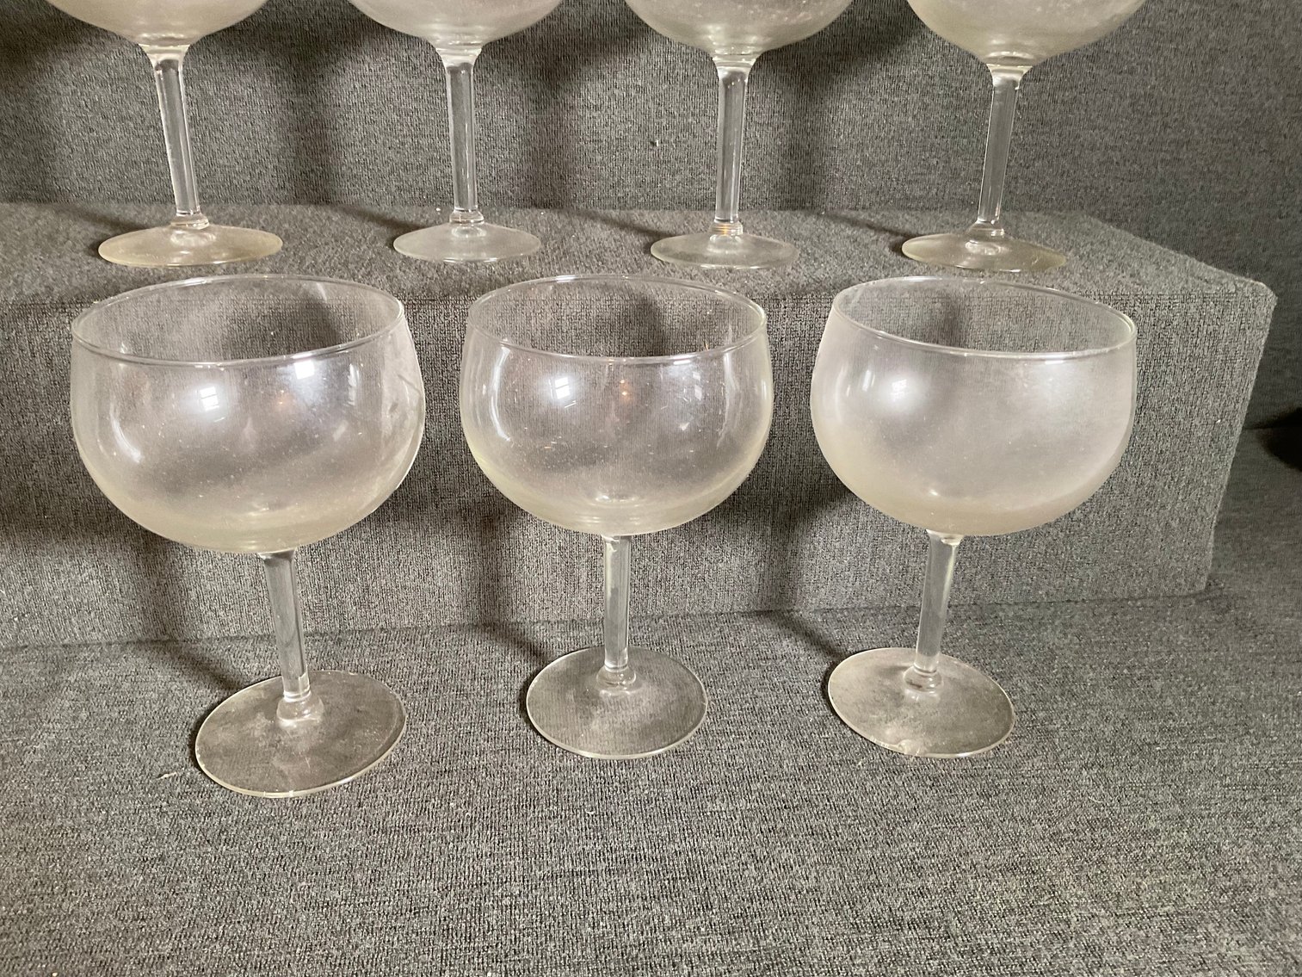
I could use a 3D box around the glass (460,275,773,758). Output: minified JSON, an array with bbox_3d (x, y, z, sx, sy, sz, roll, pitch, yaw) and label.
[{"bbox_3d":[-0.013,0.013,0.422,0.114,0.167,0.114,1,26,0],"label":"glass"}]

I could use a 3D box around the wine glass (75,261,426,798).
[{"bbox_3d":[-0.135,0.019,0.394,0.114,0.167,0.114,1,26,0],"label":"wine glass"}]

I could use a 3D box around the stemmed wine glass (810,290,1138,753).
[{"bbox_3d":[0.115,0.013,0.423,0.114,0.167,0.114,1,26,0],"label":"stemmed wine glass"}]

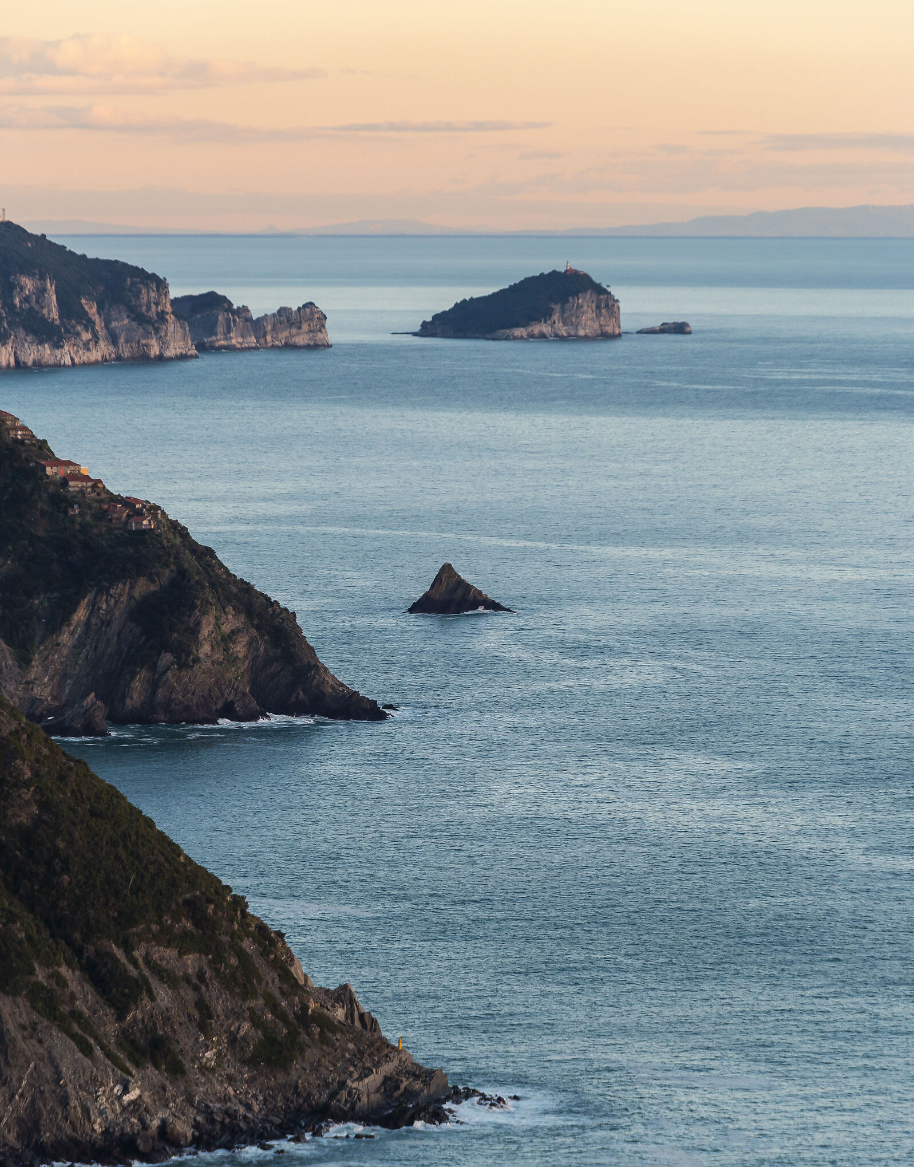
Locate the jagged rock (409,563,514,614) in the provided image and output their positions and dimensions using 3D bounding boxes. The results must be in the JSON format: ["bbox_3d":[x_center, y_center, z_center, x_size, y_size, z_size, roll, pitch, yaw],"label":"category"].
[{"bbox_3d":[2.100,2.000,3850.000,59.000,28.000,35.000,0,3,0],"label":"jagged rock"}]

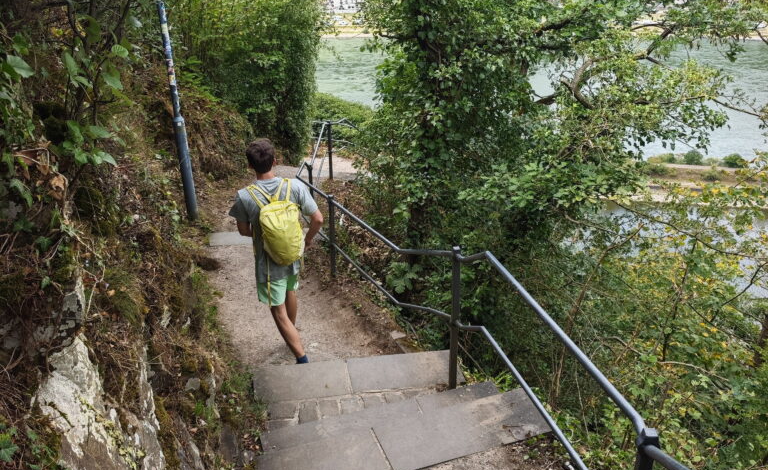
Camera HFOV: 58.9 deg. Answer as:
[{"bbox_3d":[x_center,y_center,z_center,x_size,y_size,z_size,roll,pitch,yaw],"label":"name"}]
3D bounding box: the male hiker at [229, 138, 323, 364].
[{"bbox_3d":[-0.732,0.198,4.679,0.568,1.725,0.608,-9,26,-15],"label":"male hiker"}]

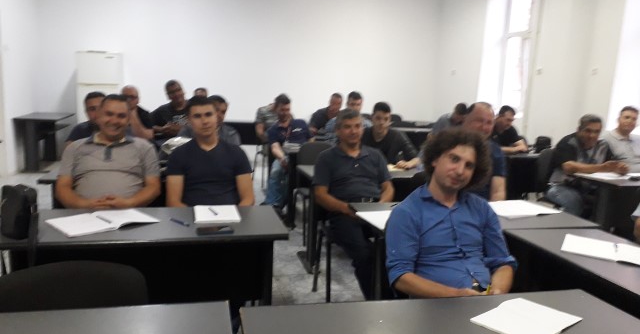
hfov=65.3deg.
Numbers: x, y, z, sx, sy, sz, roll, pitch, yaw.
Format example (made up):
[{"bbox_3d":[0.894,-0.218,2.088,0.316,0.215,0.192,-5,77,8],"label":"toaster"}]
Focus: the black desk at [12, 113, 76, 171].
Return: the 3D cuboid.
[{"bbox_3d":[-3.741,-0.355,6.931,0.530,0.740,1.200,0,11,-13],"label":"black desk"}]

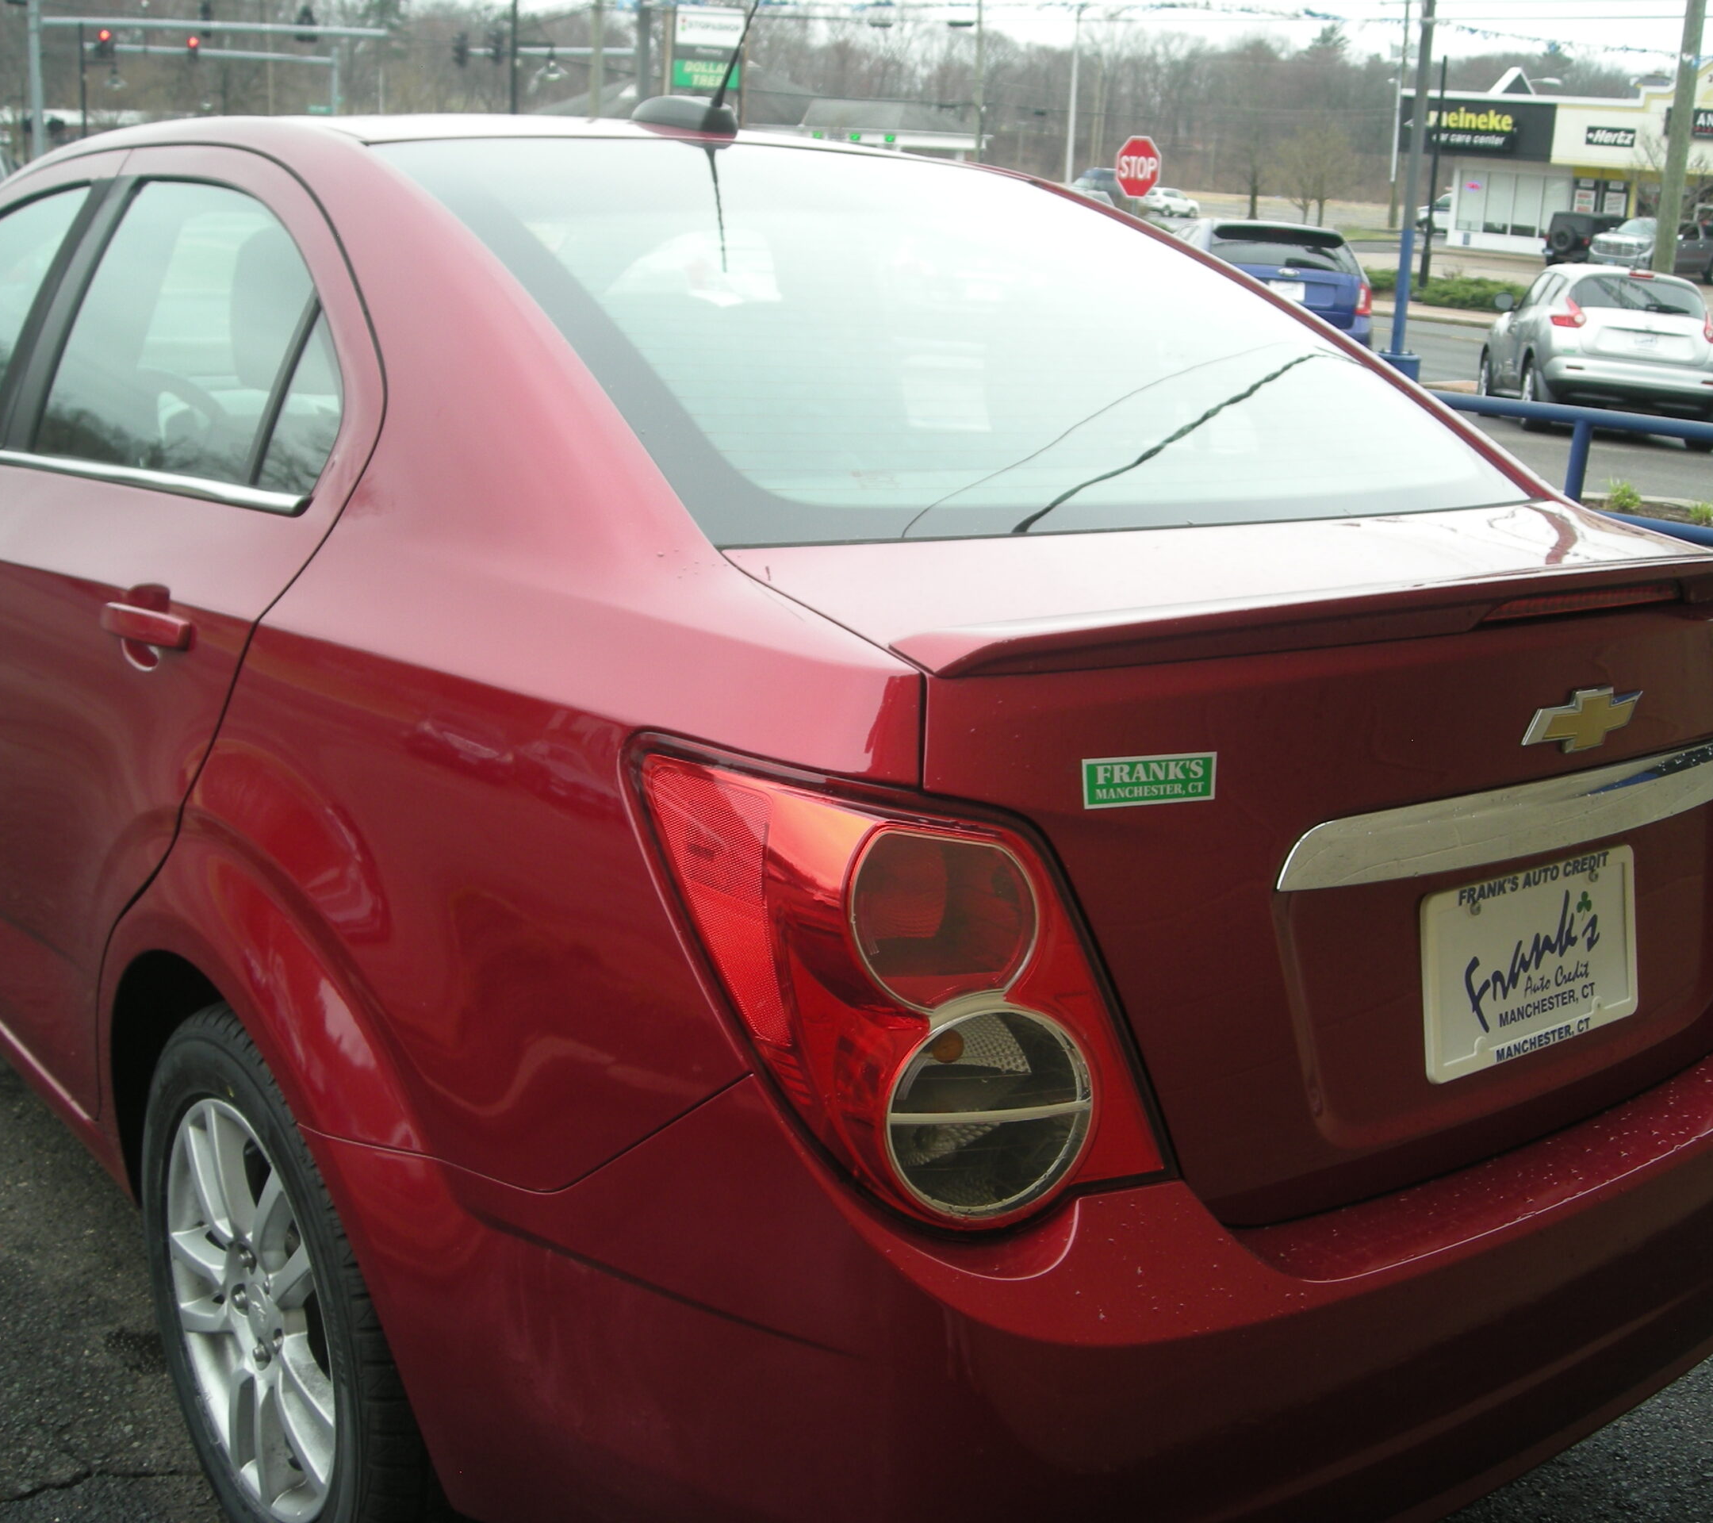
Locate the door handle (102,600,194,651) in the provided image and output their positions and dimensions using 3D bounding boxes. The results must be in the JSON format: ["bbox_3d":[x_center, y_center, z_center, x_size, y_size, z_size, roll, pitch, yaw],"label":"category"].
[{"bbox_3d":[-0.685,-0.135,1.989,0.045,0.035,0.190,-9,16,-37],"label":"door handle"}]

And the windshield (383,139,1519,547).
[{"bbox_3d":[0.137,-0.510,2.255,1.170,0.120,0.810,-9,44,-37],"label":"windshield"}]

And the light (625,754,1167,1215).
[{"bbox_3d":[0.051,0.159,1.485,0.369,0.329,0.186,-5,15,-27],"label":"light"}]

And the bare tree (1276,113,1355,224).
[{"bbox_3d":[22.369,-28.860,100.000,3.650,5.250,3.500,4,13,11],"label":"bare tree"}]

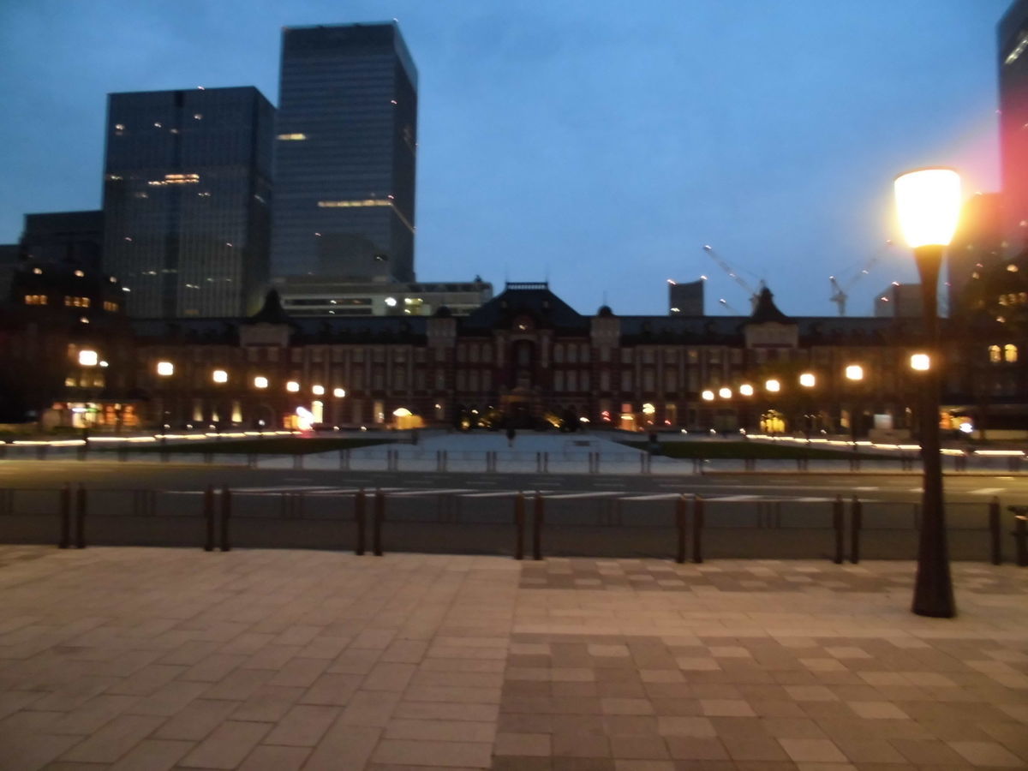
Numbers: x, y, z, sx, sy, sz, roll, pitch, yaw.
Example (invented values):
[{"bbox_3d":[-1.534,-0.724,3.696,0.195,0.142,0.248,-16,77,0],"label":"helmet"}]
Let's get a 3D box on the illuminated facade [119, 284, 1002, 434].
[{"bbox_3d":[9.166,-6.062,171.493,192.000,32.300,17.000,0,-3,2],"label":"illuminated facade"}]

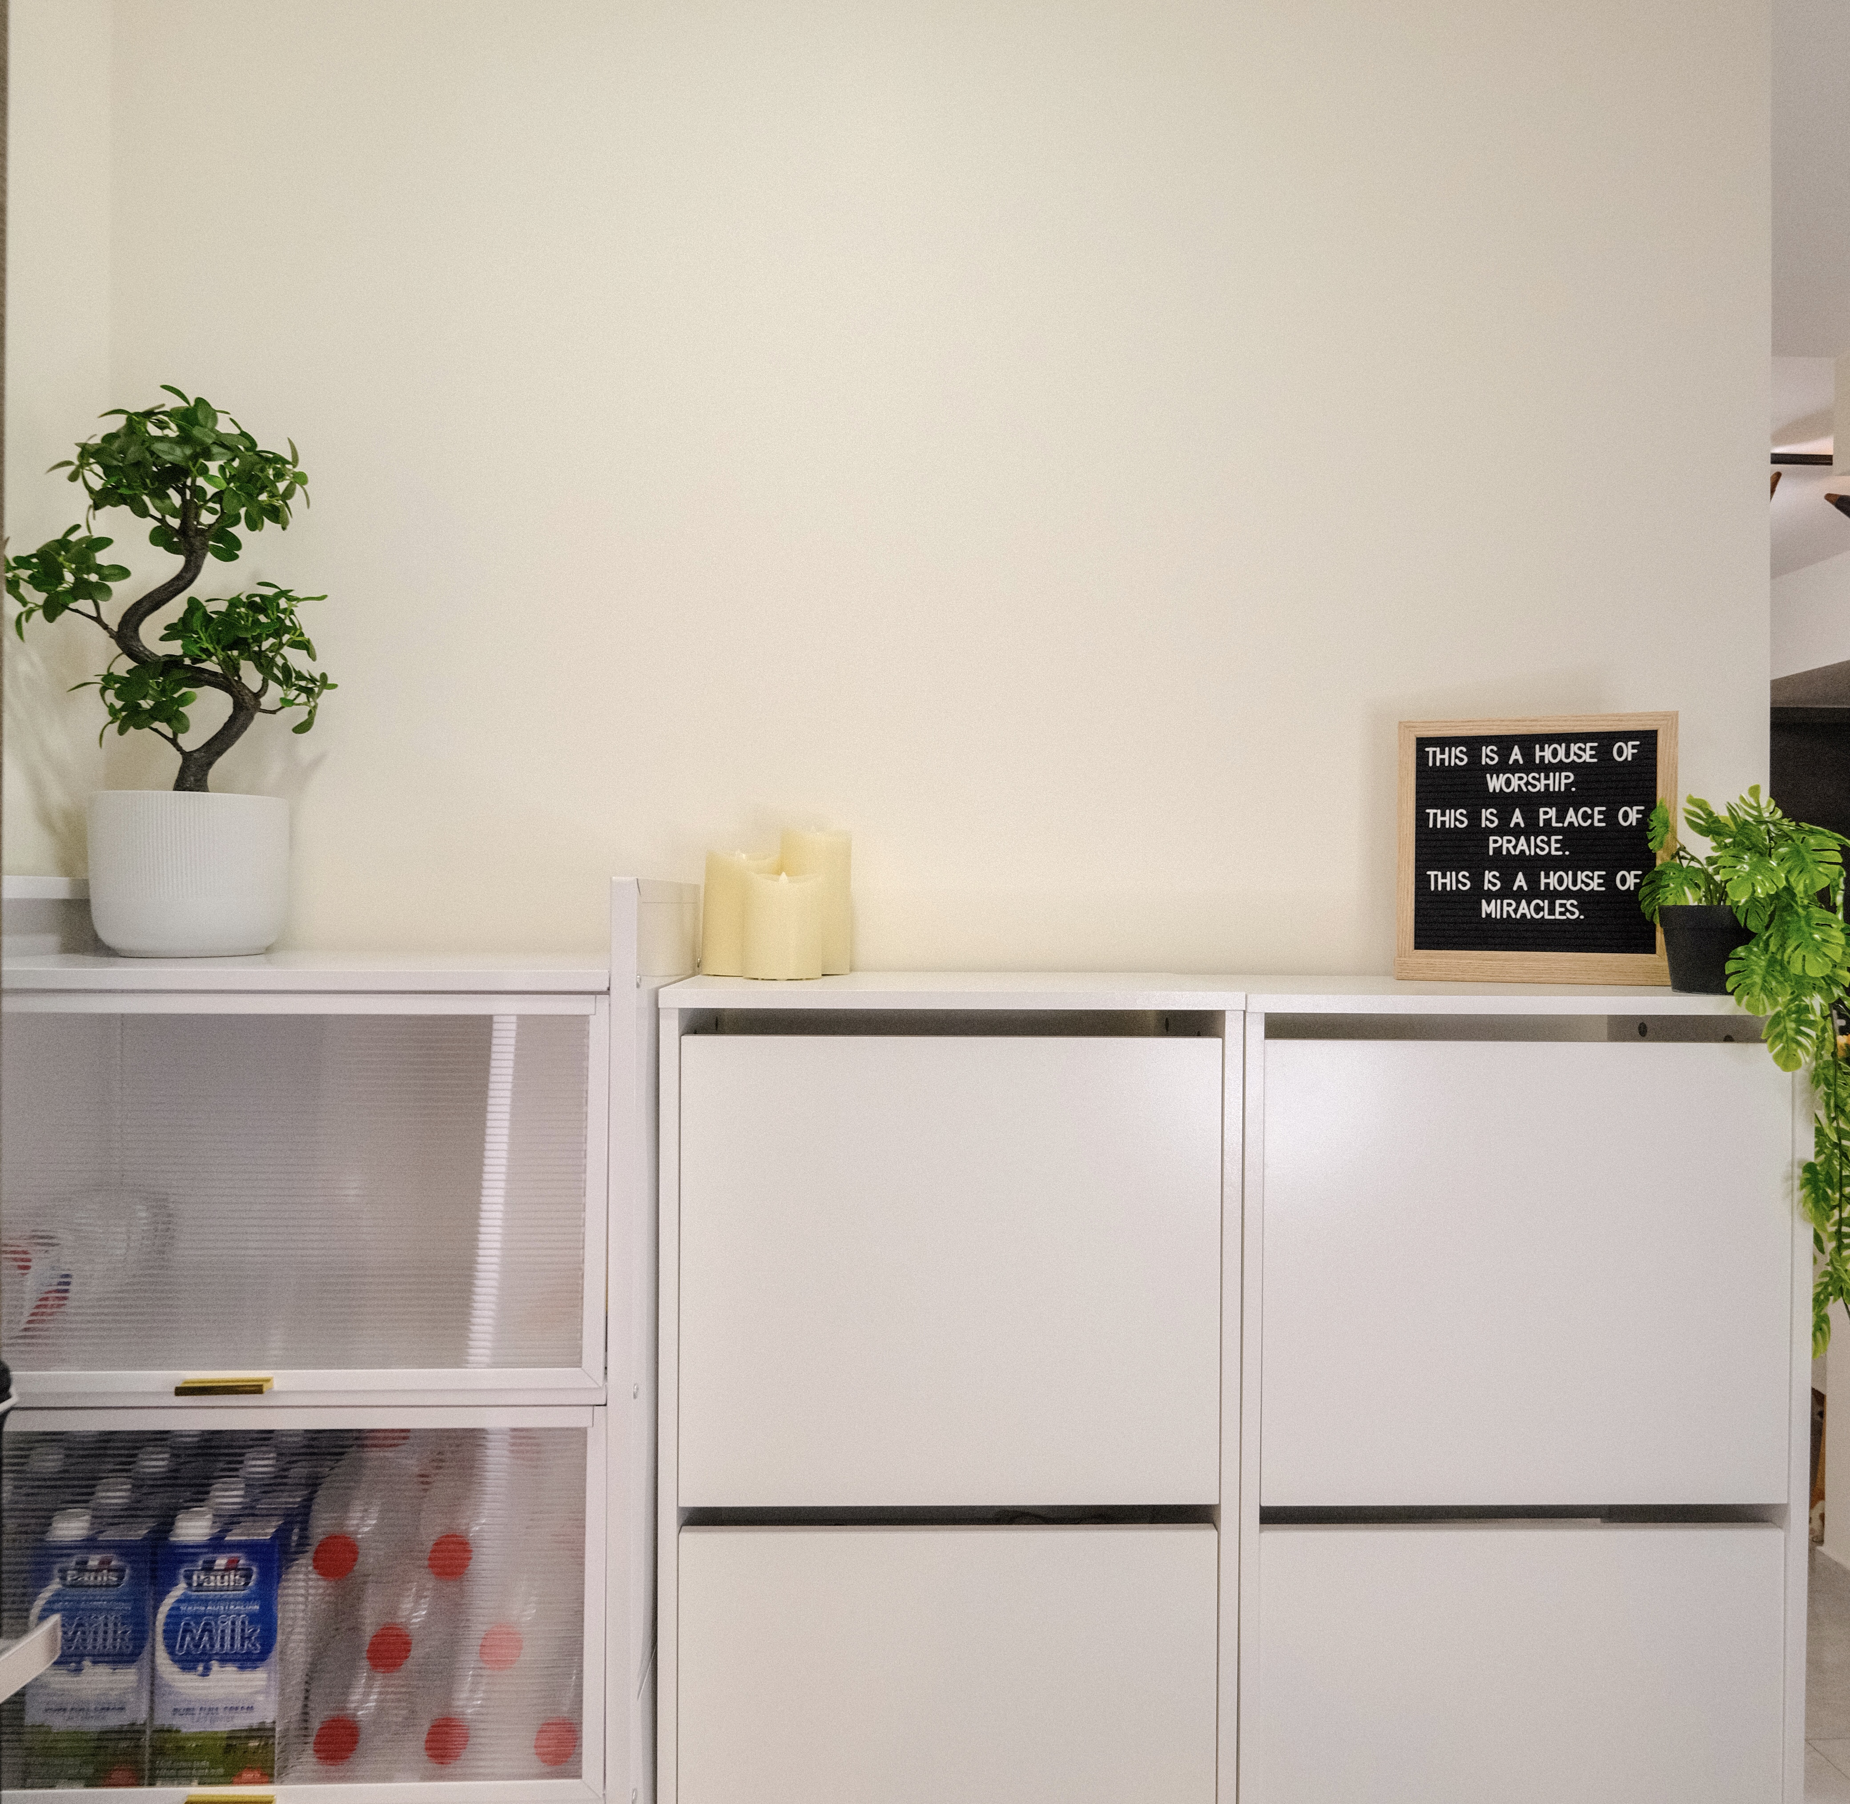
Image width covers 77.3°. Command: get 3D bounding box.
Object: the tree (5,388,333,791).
[{"bbox_3d":[-0.710,-0.288,1.095,0.298,0.390,0.240,0,1,-1],"label":"tree"}]

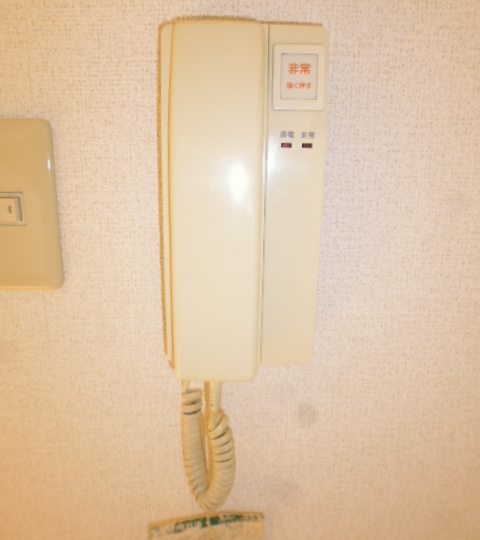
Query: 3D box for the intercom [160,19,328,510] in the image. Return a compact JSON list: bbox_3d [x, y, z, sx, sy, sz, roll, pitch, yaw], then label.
[{"bbox_3d":[0.001,0.016,0.298,0.100,0.334,0.060,1,12,-2],"label":"intercom"}]

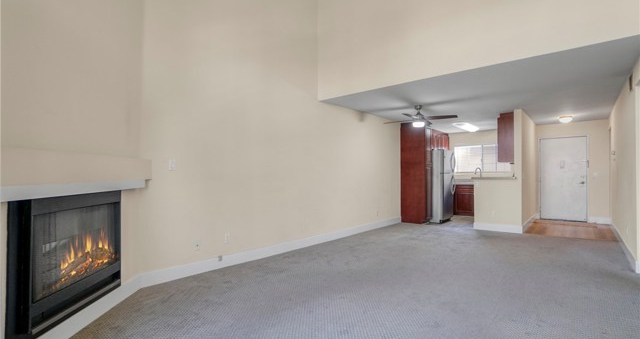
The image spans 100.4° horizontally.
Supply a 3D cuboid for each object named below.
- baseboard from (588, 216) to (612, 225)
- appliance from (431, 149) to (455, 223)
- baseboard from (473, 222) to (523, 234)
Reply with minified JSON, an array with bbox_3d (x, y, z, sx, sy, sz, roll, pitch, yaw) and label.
[{"bbox_3d":[6.650,1.214,6.330,0.357,0.145,0.020,0,-1,38],"label":"baseboard"},{"bbox_3d":[2.900,0.420,6.710,0.760,1.730,0.710,0,-1,42],"label":"appliance"},{"bbox_3d":[3.586,1.179,5.394,0.805,0.145,0.020,0,-1,38],"label":"baseboard"}]

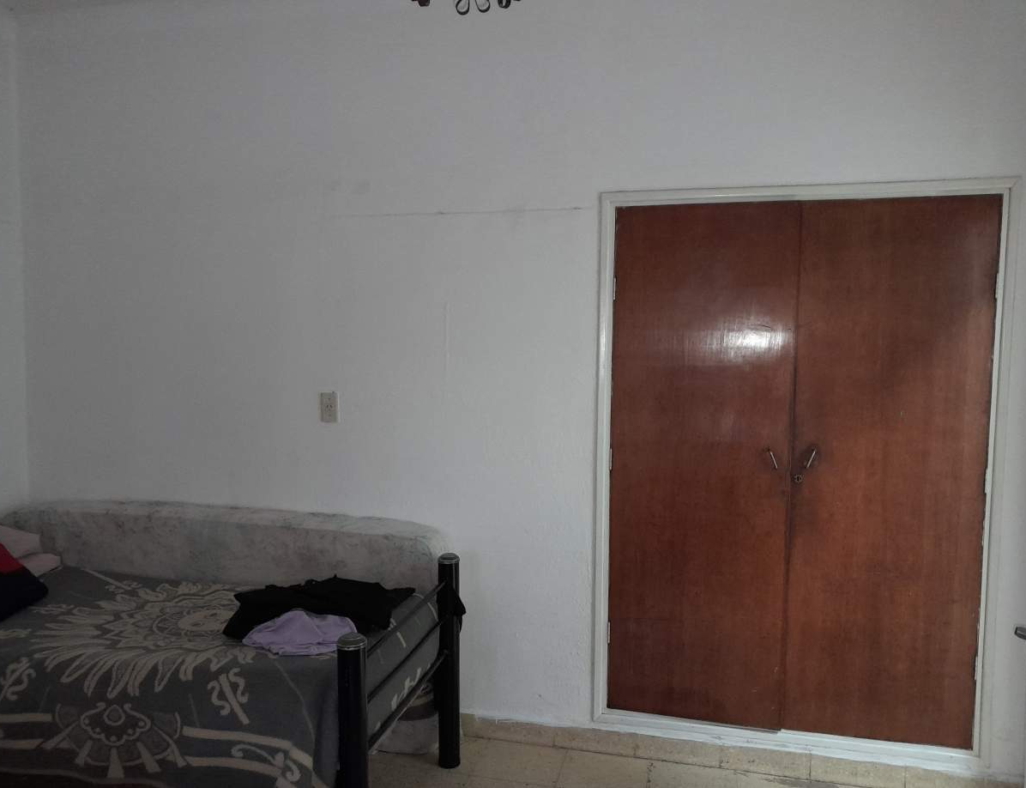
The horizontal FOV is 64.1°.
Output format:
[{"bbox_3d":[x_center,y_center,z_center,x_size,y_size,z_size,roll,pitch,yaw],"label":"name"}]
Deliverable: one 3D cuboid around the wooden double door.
[{"bbox_3d":[0.949,0.262,2.814,1.219,1.816,0.050,1,4,13],"label":"wooden double door"}]

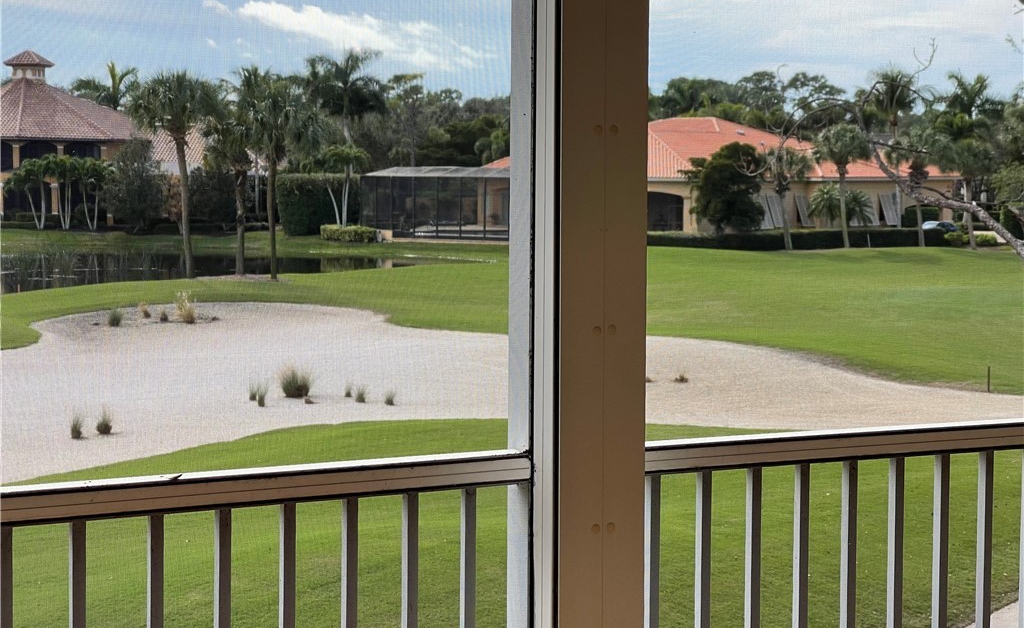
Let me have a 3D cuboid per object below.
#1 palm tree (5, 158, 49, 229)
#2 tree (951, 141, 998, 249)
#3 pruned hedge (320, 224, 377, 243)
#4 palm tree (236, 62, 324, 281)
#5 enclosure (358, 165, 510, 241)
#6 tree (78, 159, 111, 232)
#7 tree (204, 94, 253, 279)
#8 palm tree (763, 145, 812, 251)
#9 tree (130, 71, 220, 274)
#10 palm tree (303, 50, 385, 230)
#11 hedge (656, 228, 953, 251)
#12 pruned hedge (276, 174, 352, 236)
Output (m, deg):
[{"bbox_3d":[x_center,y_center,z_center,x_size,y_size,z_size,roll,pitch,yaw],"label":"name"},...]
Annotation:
[{"bbox_3d":[-31.578,-7.838,123.140,2.820,4.553,2.820,1,4,0],"label":"palm tree"},{"bbox_3d":[28.705,-7.417,117.500,2.979,6.951,2.979,1,4,0],"label":"tree"},{"bbox_3d":[-9.928,-4.858,114.962,3.008,0.987,1.692,3,5,25],"label":"pruned hedge"},{"bbox_3d":[-9.713,-5.937,79.430,3.860,8.894,3.860,1,4,0],"label":"palm tree"},{"bbox_3d":[-0.987,-6.920,117.500,14.100,4.136,10.810,3,5,28],"label":"enclosure"},{"bbox_3d":[-27.156,-7.838,123.140,2.444,4.813,2.444,1,4,0],"label":"tree"},{"bbox_3d":[-12.160,-5.507,81.780,2.538,7.603,2.538,1,4,0],"label":"tree"},{"bbox_3d":[16.825,-7.115,115.620,3.053,6.474,3.053,1,4,0],"label":"palm tree"},{"bbox_3d":[-14.244,-5.930,79.900,3.883,8.694,3.883,1,4,0],"label":"tree"},{"bbox_3d":[-10.625,-11.067,119.380,5.076,10.846,5.076,1,4,0],"label":"palm tree"},{"bbox_3d":[17.836,-4.636,117.030,19.939,1.222,1.316,-1,4,-14],"label":"hedge"},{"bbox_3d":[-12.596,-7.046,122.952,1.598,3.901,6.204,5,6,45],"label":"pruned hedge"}]

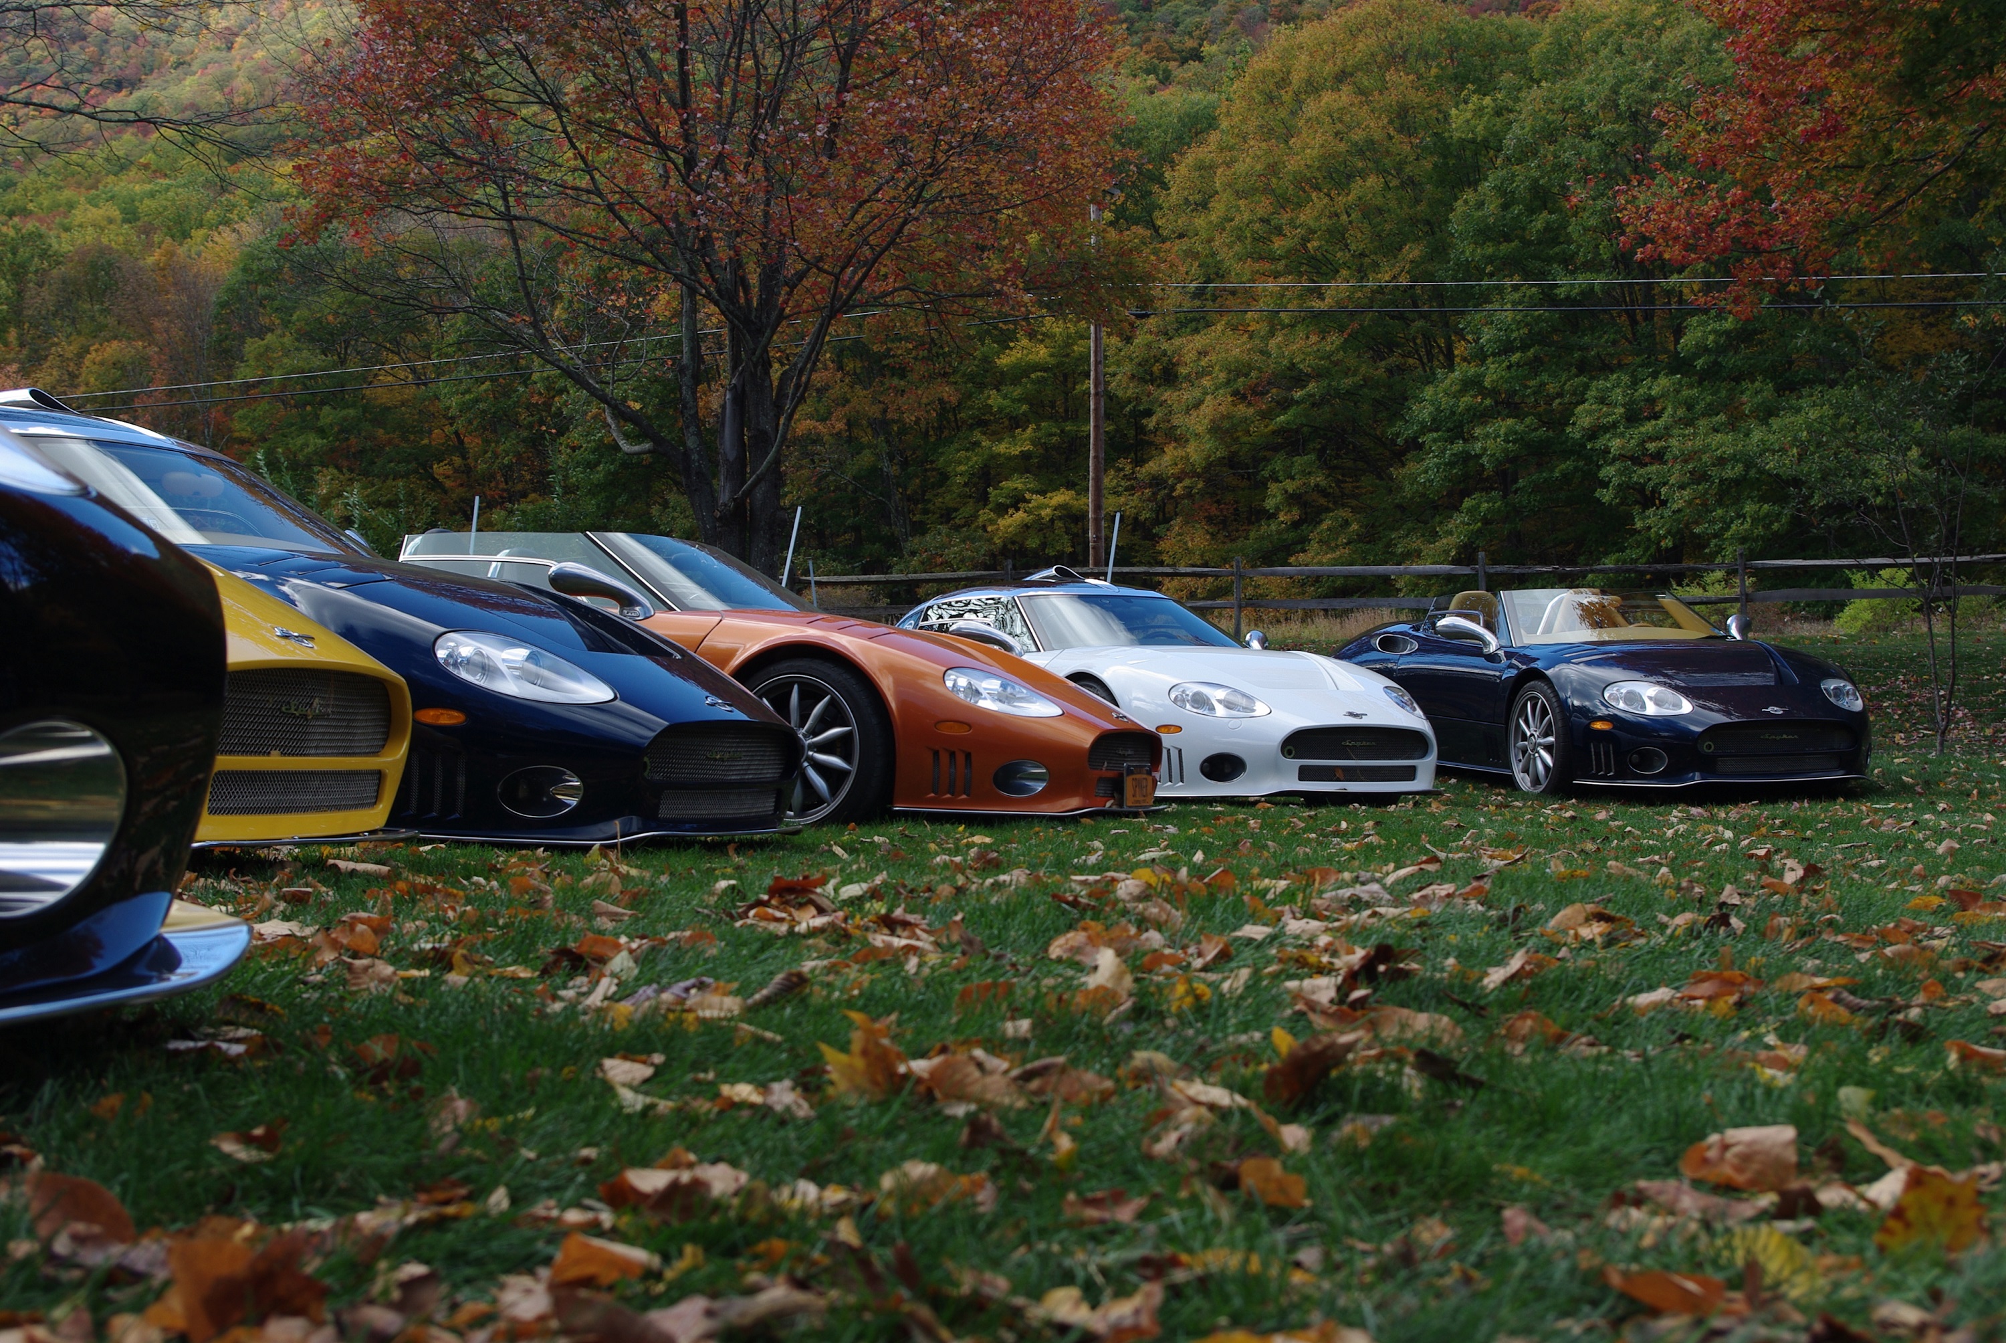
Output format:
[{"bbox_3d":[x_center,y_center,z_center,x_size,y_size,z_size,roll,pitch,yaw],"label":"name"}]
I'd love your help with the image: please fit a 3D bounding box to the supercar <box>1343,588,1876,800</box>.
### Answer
[{"bbox_3d":[3.096,0.122,14.114,1.880,1.085,4.185,-1,-1,-16],"label":"supercar"}]

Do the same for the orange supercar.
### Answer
[{"bbox_3d":[-1.541,0.075,9.652,4.185,1.085,1.880,0,-2,19],"label":"orange supercar"}]

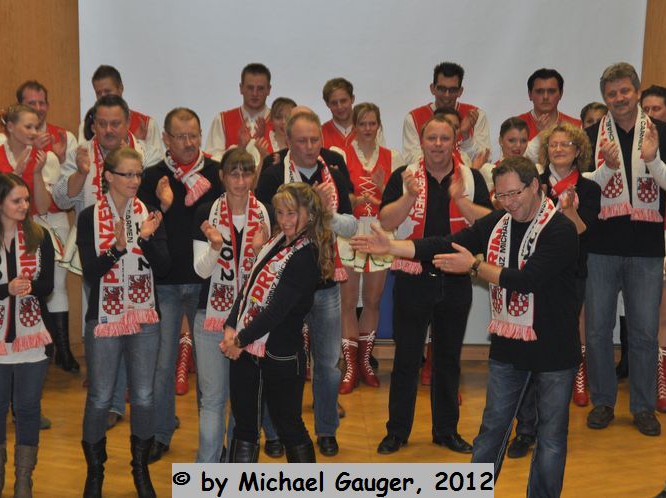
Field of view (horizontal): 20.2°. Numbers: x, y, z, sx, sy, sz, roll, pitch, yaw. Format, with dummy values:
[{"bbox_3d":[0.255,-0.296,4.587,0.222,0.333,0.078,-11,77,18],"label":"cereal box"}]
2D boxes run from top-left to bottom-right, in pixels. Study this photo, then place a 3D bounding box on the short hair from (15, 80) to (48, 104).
[{"bbox_3d":[-1.668,-0.867,10.377,0.170,0.130,0.190,-4,14,-19],"label":"short hair"}]

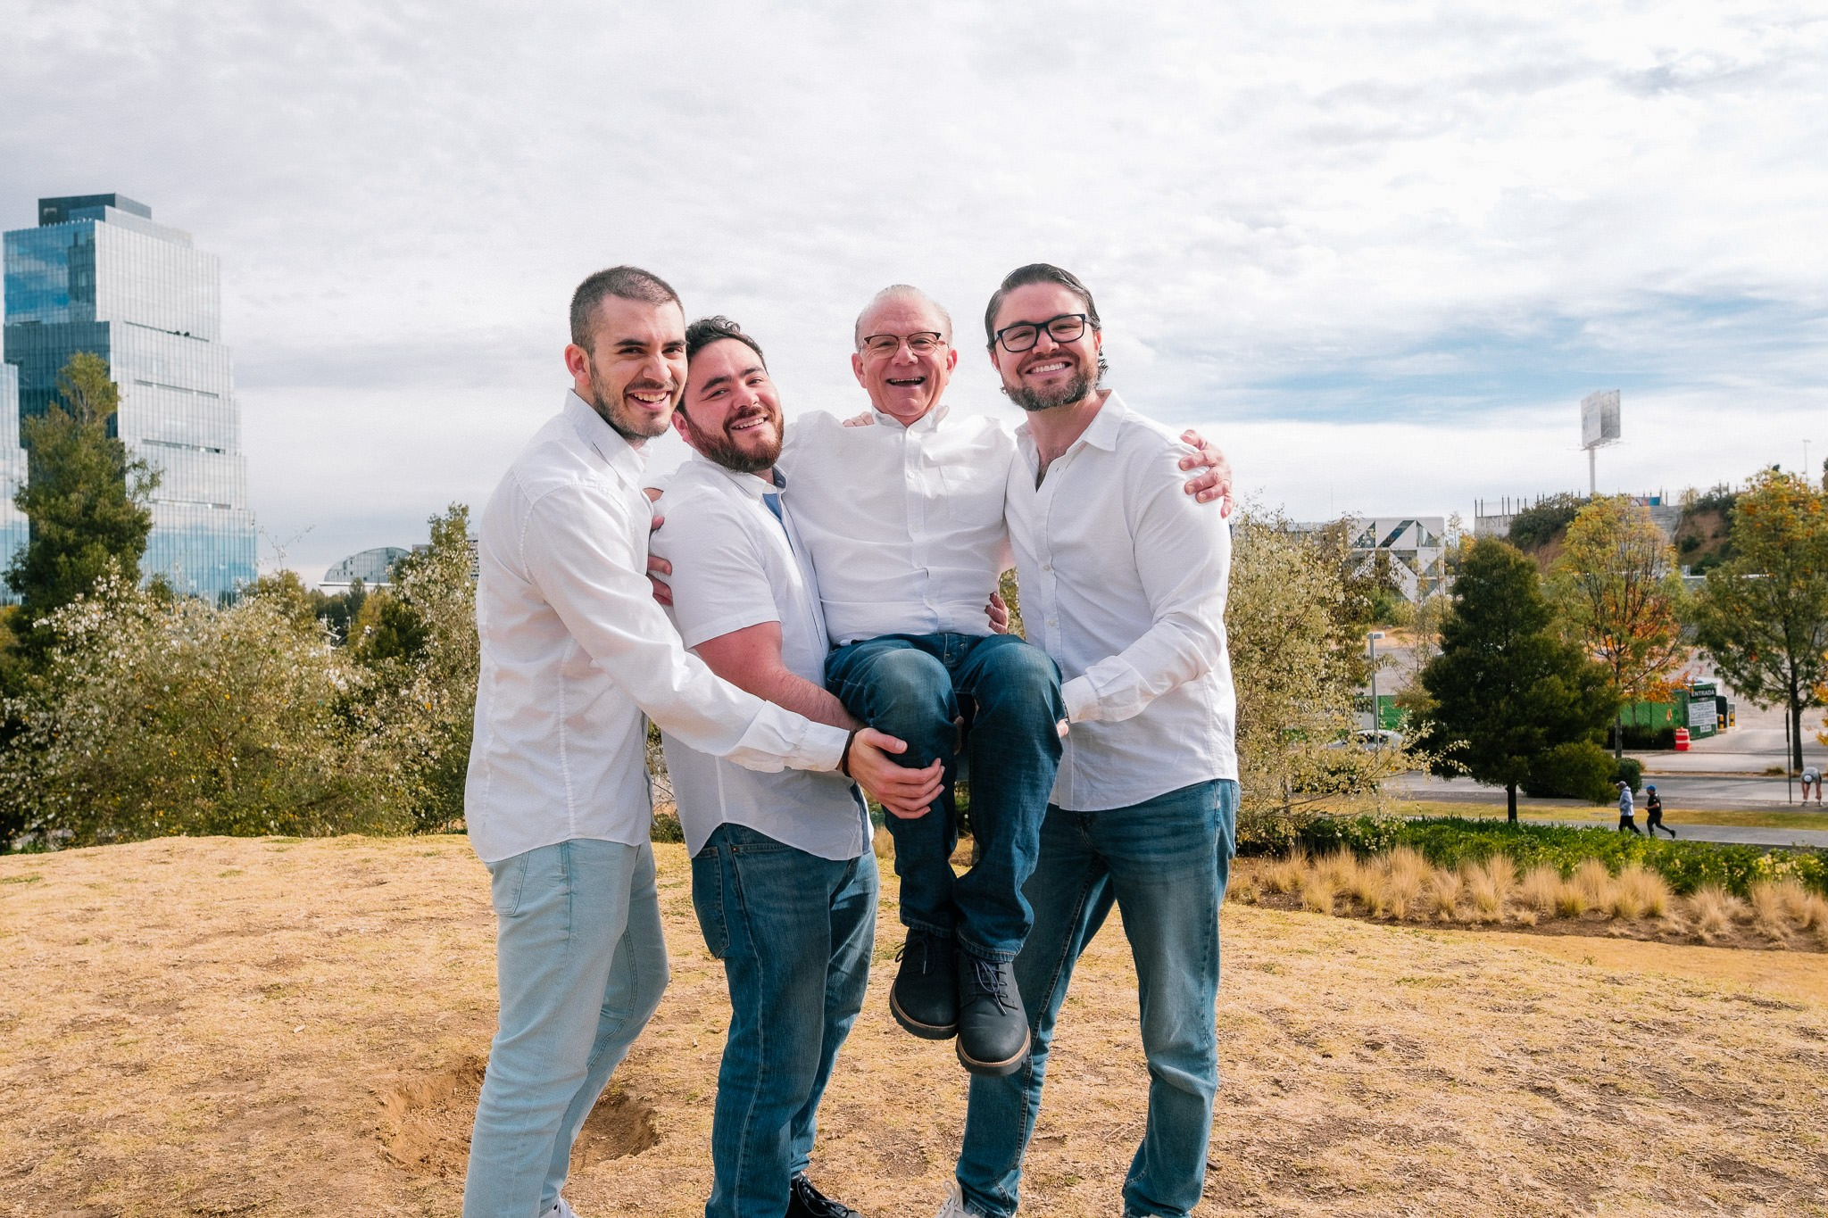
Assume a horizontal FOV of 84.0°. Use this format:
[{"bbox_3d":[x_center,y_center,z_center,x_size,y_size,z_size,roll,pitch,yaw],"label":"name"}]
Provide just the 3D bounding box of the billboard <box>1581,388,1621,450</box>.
[{"bbox_3d":[154.223,-42.662,228.000,4.500,10.800,11.000,-1,0,10],"label":"billboard"}]

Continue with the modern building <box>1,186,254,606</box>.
[{"bbox_3d":[-178.347,-37.695,232.130,40.000,104.000,28.000,-1,0,19],"label":"modern building"}]

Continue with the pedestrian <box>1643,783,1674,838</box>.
[{"bbox_3d":[23.188,6.322,31.600,0.800,1.640,0.520,-1,0,12],"label":"pedestrian"}]

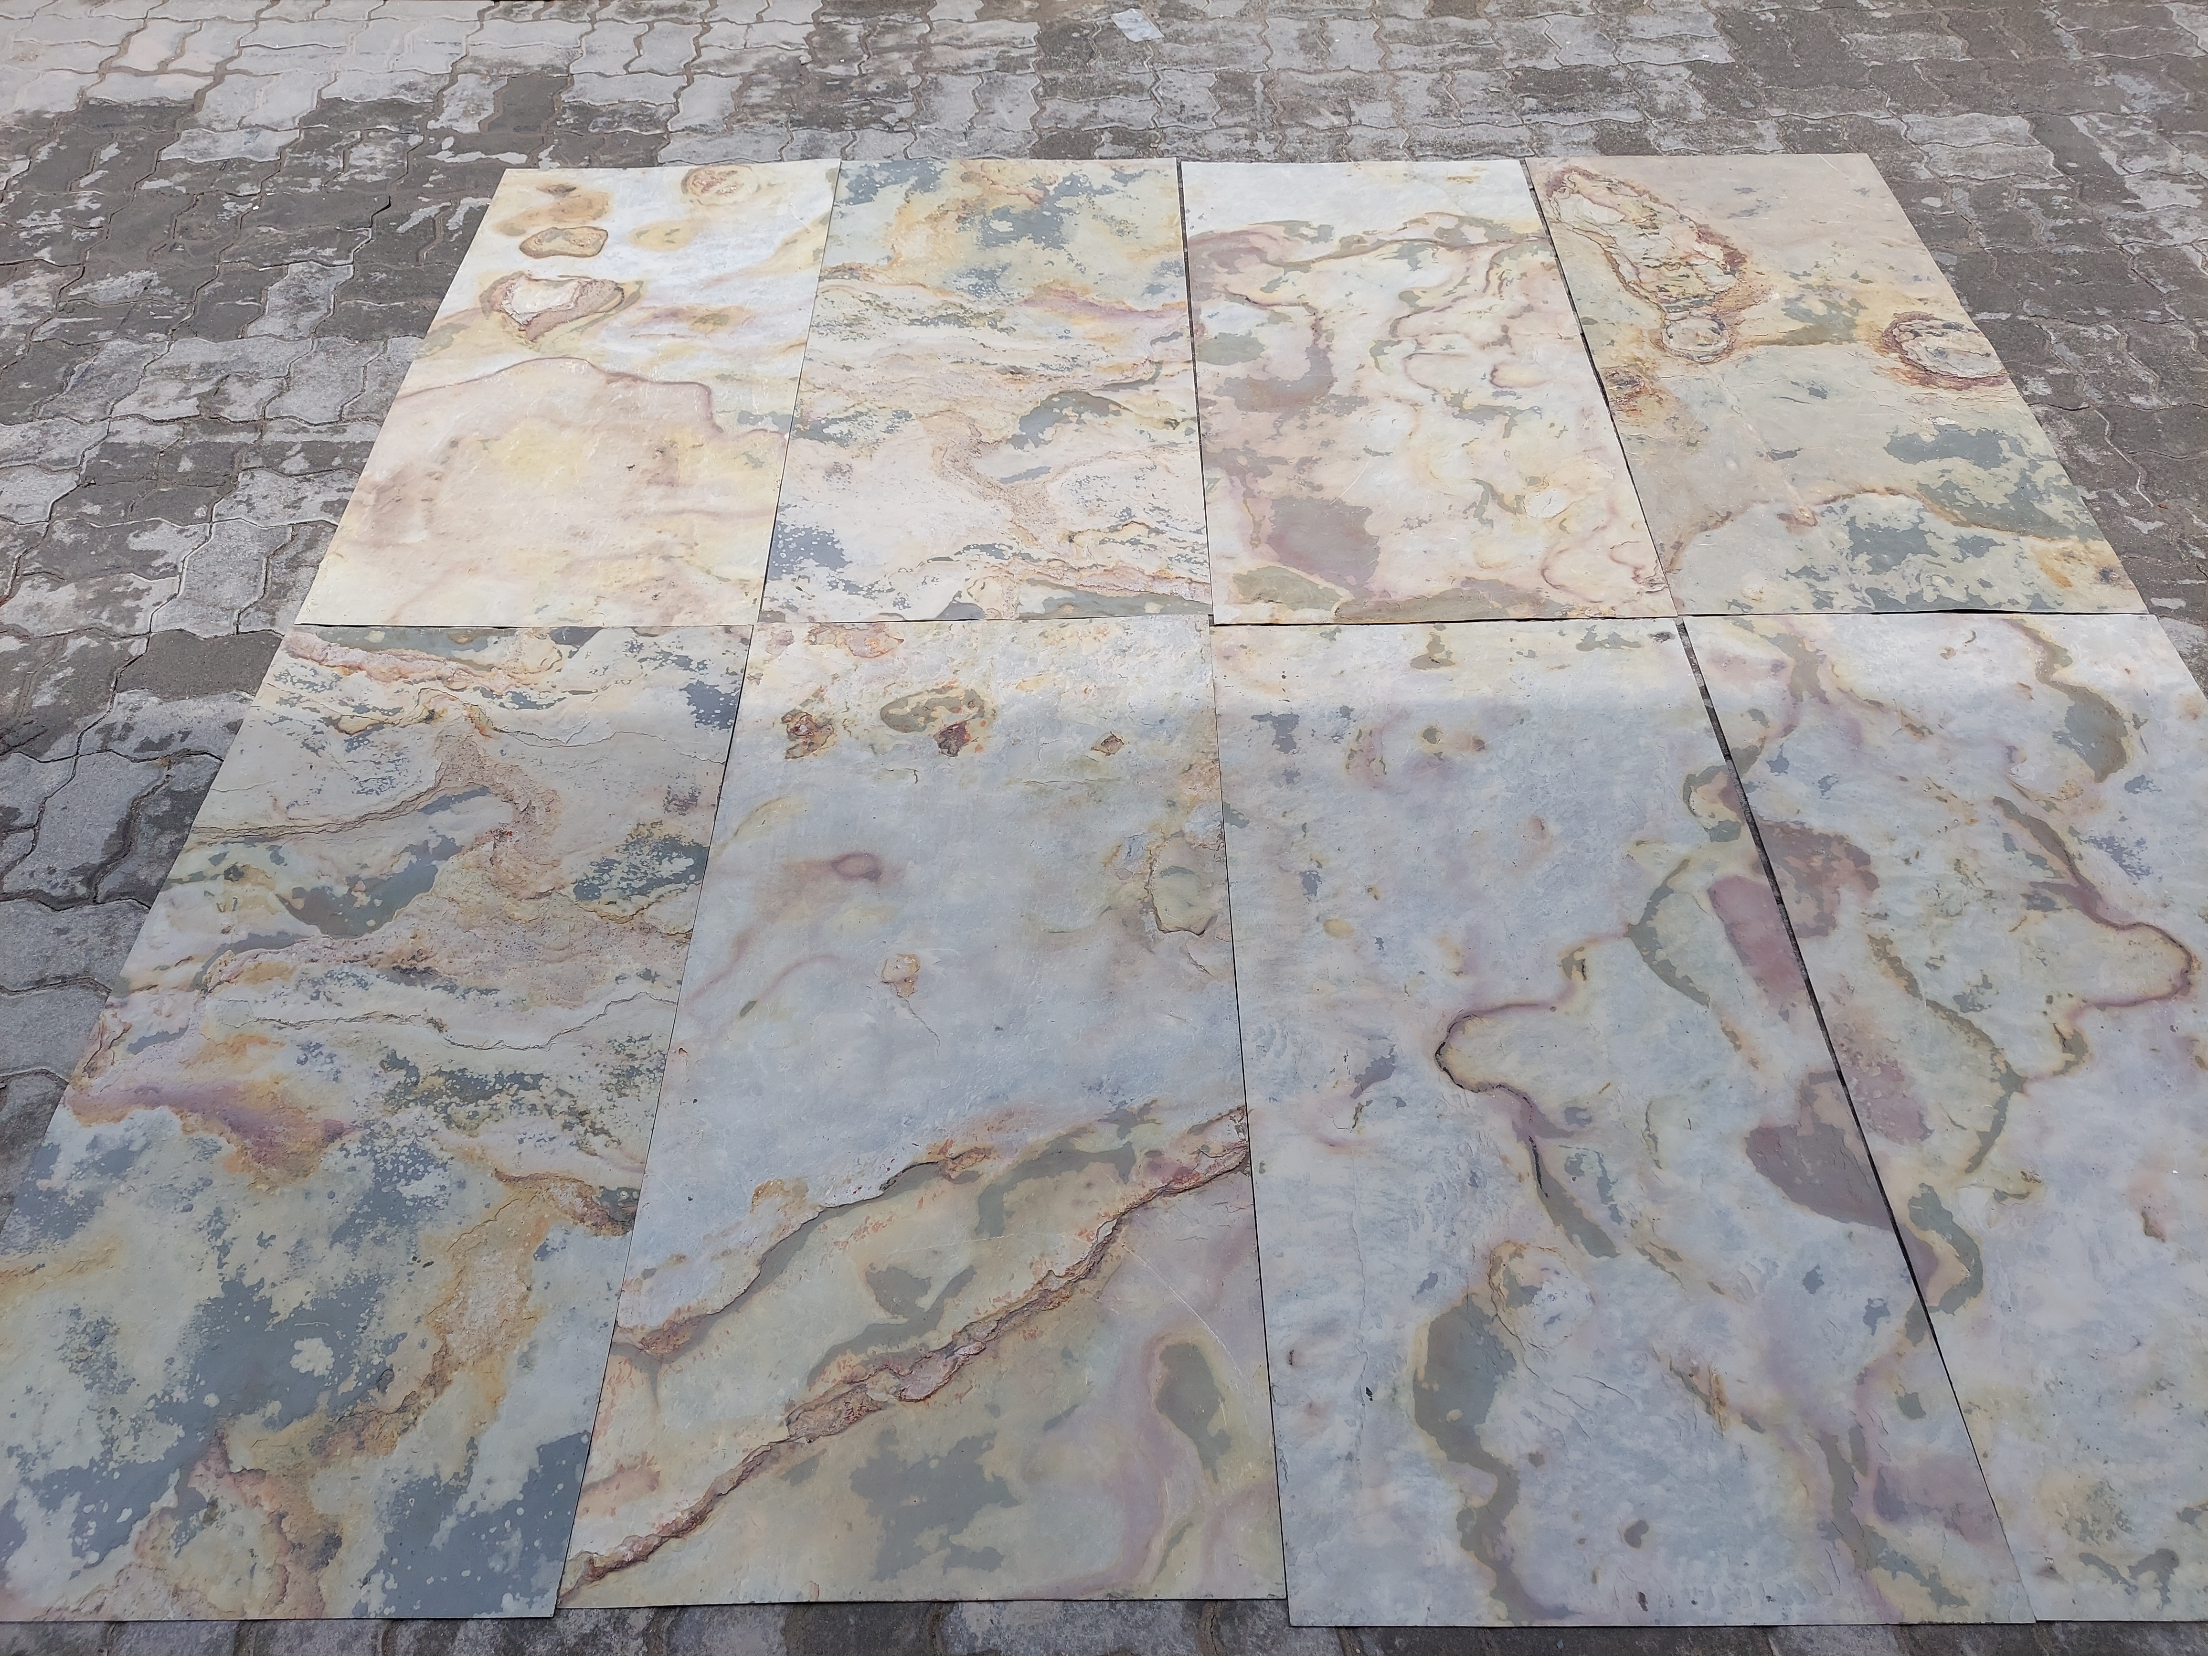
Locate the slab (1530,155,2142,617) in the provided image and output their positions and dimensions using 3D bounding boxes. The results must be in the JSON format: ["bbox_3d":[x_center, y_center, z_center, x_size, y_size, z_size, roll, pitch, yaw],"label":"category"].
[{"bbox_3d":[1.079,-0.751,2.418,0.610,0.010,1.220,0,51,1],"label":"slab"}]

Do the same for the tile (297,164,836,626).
[{"bbox_3d":[-0.784,-0.746,2.442,0.610,0.010,1.220,-1,51,0],"label":"tile"}]

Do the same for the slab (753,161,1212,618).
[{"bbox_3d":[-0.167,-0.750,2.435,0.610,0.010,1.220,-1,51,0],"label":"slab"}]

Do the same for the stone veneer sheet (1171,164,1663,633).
[{"bbox_3d":[0.453,-0.744,2.422,0.610,0.010,1.220,0,51,0],"label":"stone veneer sheet"}]

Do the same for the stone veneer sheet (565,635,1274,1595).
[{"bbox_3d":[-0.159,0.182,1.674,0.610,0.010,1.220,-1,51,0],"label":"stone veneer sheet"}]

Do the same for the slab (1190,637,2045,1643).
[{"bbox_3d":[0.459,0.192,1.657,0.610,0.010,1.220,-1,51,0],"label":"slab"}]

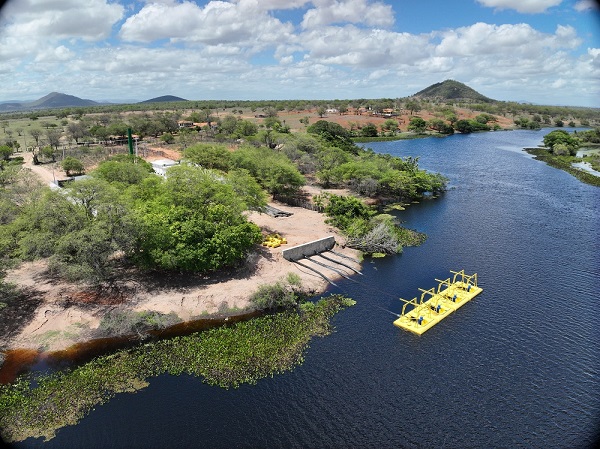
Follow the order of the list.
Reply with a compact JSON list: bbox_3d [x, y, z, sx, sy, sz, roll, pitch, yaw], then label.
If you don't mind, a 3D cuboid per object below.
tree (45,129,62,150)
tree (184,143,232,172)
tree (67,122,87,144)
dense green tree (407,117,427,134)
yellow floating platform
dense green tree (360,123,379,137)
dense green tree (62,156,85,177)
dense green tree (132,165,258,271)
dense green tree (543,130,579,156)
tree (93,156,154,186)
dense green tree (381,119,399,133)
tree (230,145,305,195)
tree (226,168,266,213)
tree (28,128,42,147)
[{"bbox_3d":[-99.460,-34.290,167.790,6.600,8.800,6.400,0,17,0],"label":"tree"},{"bbox_3d":[-24.520,-18.030,111.720,12.700,7.600,11.200,0,17,0],"label":"tree"},{"bbox_3d":[-127.980,-52.450,238.040,11.450,12.100,10.310,-9,19,-26],"label":"tree"},{"bbox_3d":[92.110,-78.510,328.670,15.810,12.090,14.230,4,17,15],"label":"dense green tree"},{"bbox_3d":[18.910,9.900,55.960,17.240,2.500,4.440,-16,23,-42],"label":"yellow floating platform"},{"bbox_3d":[38.540,-52.700,230.640,9.800,7.500,9.000,0,17,0],"label":"dense green tree"},{"bbox_3d":[-74.900,-19.350,137.470,7.280,6.440,6.550,-9,19,-27],"label":"dense green tree"},{"bbox_3d":[-11.750,-0.600,49.300,14.500,11.500,12.500,0,17,0],"label":"dense green tree"},{"bbox_3d":[104.360,-32.370,166.130,13.000,9.800,11.800,0,17,0],"label":"dense green tree"},{"bbox_3d":[-45.660,-12.470,107.540,16.040,9.610,13.630,-7,18,-22],"label":"tree"},{"bbox_3d":[71.120,-78.510,330.340,14.300,9.740,12.870,3,17,11],"label":"dense green tree"},{"bbox_3d":[-8.760,-15.150,112.070,19.950,11.170,16.960,-2,17,-4],"label":"tree"},{"bbox_3d":[-9.000,-4.970,67.400,6.800,7.600,6.500,0,17,0],"label":"tree"},{"bbox_3d":[-116.640,-38.360,183.360,5.600,7.800,5.400,0,17,0],"label":"tree"}]

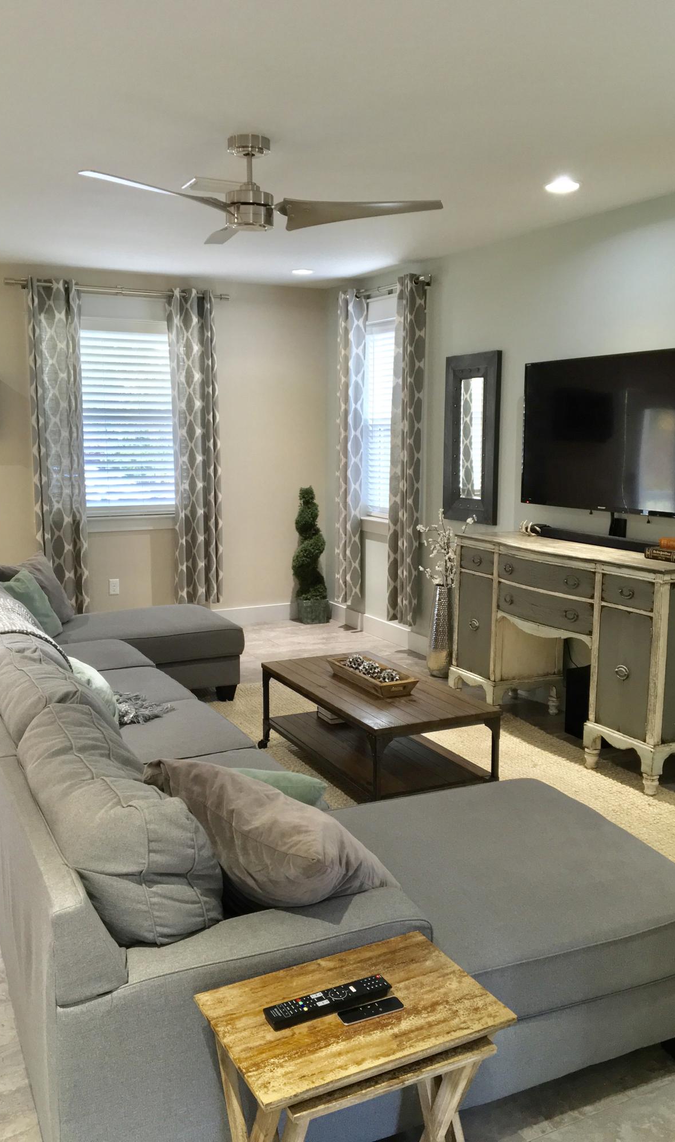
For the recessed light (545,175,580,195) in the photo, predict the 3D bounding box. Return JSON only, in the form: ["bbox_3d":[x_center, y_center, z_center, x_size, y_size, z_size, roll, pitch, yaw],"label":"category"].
[{"bbox_3d":[1.044,-1.783,4.455,0.160,0.030,0.160,-4,10,-27],"label":"recessed light"}]

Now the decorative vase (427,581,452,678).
[{"bbox_3d":[0.687,0.384,6.370,0.178,0.604,0.178,0,9,0],"label":"decorative vase"}]

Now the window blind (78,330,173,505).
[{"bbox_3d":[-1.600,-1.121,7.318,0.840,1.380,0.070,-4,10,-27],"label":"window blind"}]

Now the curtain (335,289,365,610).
[{"bbox_3d":[0.106,-0.918,7.419,0.109,2.426,0.319,-4,10,-27],"label":"curtain"}]

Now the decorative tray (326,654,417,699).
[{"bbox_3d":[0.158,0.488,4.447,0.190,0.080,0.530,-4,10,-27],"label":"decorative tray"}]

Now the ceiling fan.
[{"bbox_3d":[-0.373,-1.535,3.867,1.420,0.340,1.320,-3,9,-17],"label":"ceiling fan"}]

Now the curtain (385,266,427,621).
[{"bbox_3d":[0.491,-0.813,6.681,0.109,2.393,0.302,-4,10,-27],"label":"curtain"}]

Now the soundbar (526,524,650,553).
[{"bbox_3d":[1.385,-0.169,5.052,0.084,0.057,1.091,-4,10,-27],"label":"soundbar"}]

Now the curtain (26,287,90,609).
[{"bbox_3d":[-2.016,-0.862,6.967,0.345,2.430,0.120,-4,10,-27],"label":"curtain"}]

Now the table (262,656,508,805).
[{"bbox_3d":[0.156,0.748,4.471,0.610,0.445,1.180,-4,10,-27],"label":"table"}]

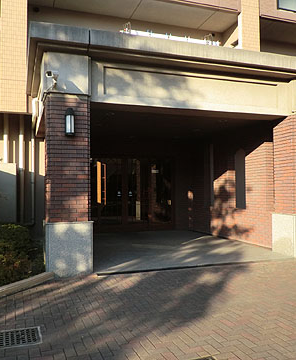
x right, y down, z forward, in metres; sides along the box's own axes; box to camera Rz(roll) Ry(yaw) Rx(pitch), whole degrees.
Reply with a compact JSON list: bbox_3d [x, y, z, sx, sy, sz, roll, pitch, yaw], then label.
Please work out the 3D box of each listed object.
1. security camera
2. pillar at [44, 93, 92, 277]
[{"bbox_3d":[-1.499,-1.629,5.619,0.095,0.090,0.200,-1,12,17],"label":"security camera"},{"bbox_3d":[-1.368,0.083,6.158,0.740,2.941,0.700,0,-1,-19],"label":"pillar"}]

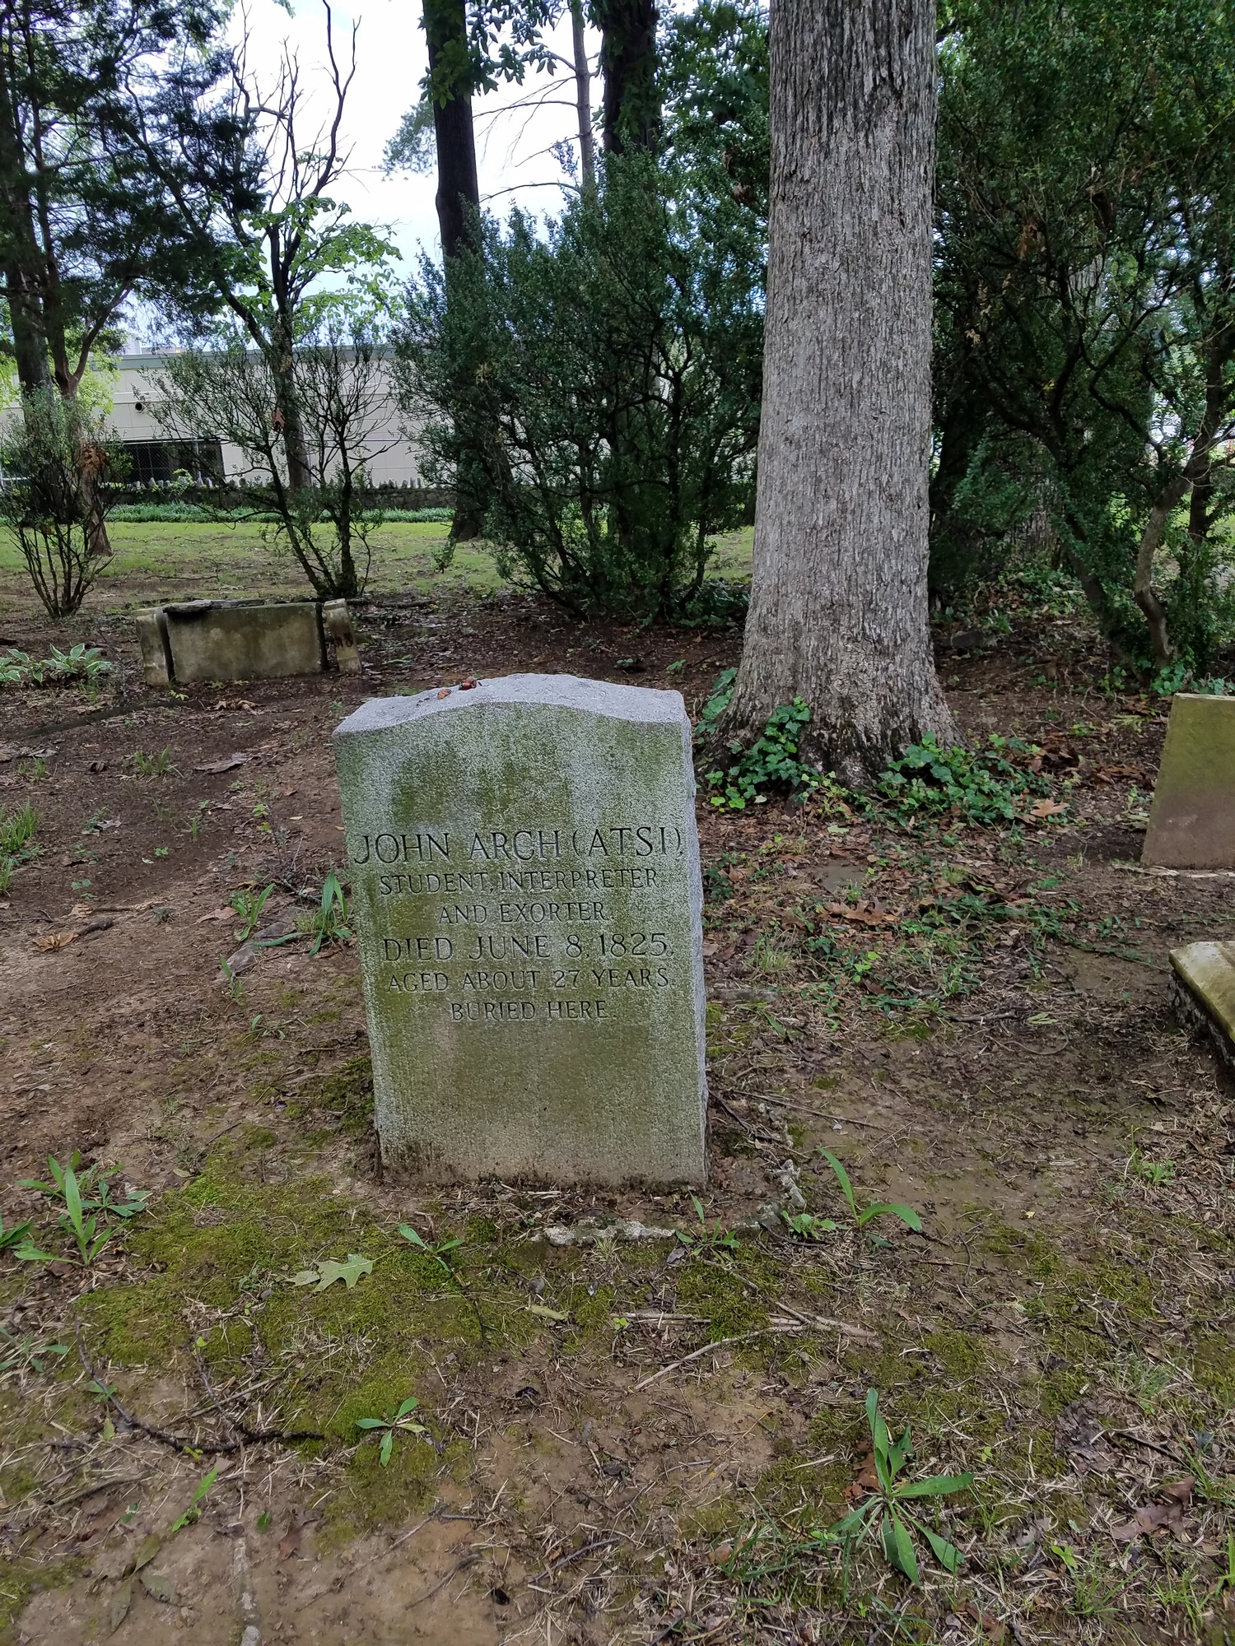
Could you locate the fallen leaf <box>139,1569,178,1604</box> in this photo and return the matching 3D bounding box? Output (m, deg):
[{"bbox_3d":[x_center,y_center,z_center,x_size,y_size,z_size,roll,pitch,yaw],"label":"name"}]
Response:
[{"bbox_3d":[-0.627,1.042,1.691,0.078,0.012,0.033,9,19,32],"label":"fallen leaf"}]

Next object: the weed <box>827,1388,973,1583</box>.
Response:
[{"bbox_3d":[0.407,0.957,1.795,0.200,0.095,0.250,-1,16,0],"label":"weed"}]

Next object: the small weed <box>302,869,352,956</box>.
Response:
[{"bbox_3d":[-0.946,0.280,4.005,0.145,0.195,0.190,-1,16,0],"label":"small weed"}]

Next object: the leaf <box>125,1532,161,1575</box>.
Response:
[{"bbox_3d":[-0.623,0.959,1.627,0.034,0.014,0.080,10,20,30],"label":"leaf"}]

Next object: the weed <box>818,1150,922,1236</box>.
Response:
[{"bbox_3d":[0.469,0.692,2.313,0.190,0.125,0.080,0,17,0],"label":"weed"}]

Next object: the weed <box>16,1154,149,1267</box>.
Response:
[{"bbox_3d":[-0.972,0.704,2.263,0.215,0.130,0.160,0,17,0],"label":"weed"}]

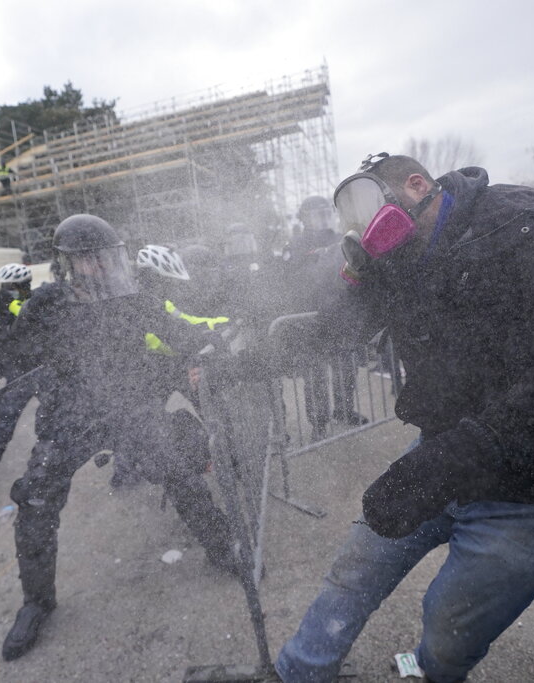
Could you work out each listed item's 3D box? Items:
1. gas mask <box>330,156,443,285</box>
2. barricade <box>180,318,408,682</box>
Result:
[{"bbox_3d":[0.300,-0.325,1.190,0.220,0.260,0.200,-24,-5,-29],"label":"gas mask"},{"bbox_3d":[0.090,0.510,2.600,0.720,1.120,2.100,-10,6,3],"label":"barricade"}]

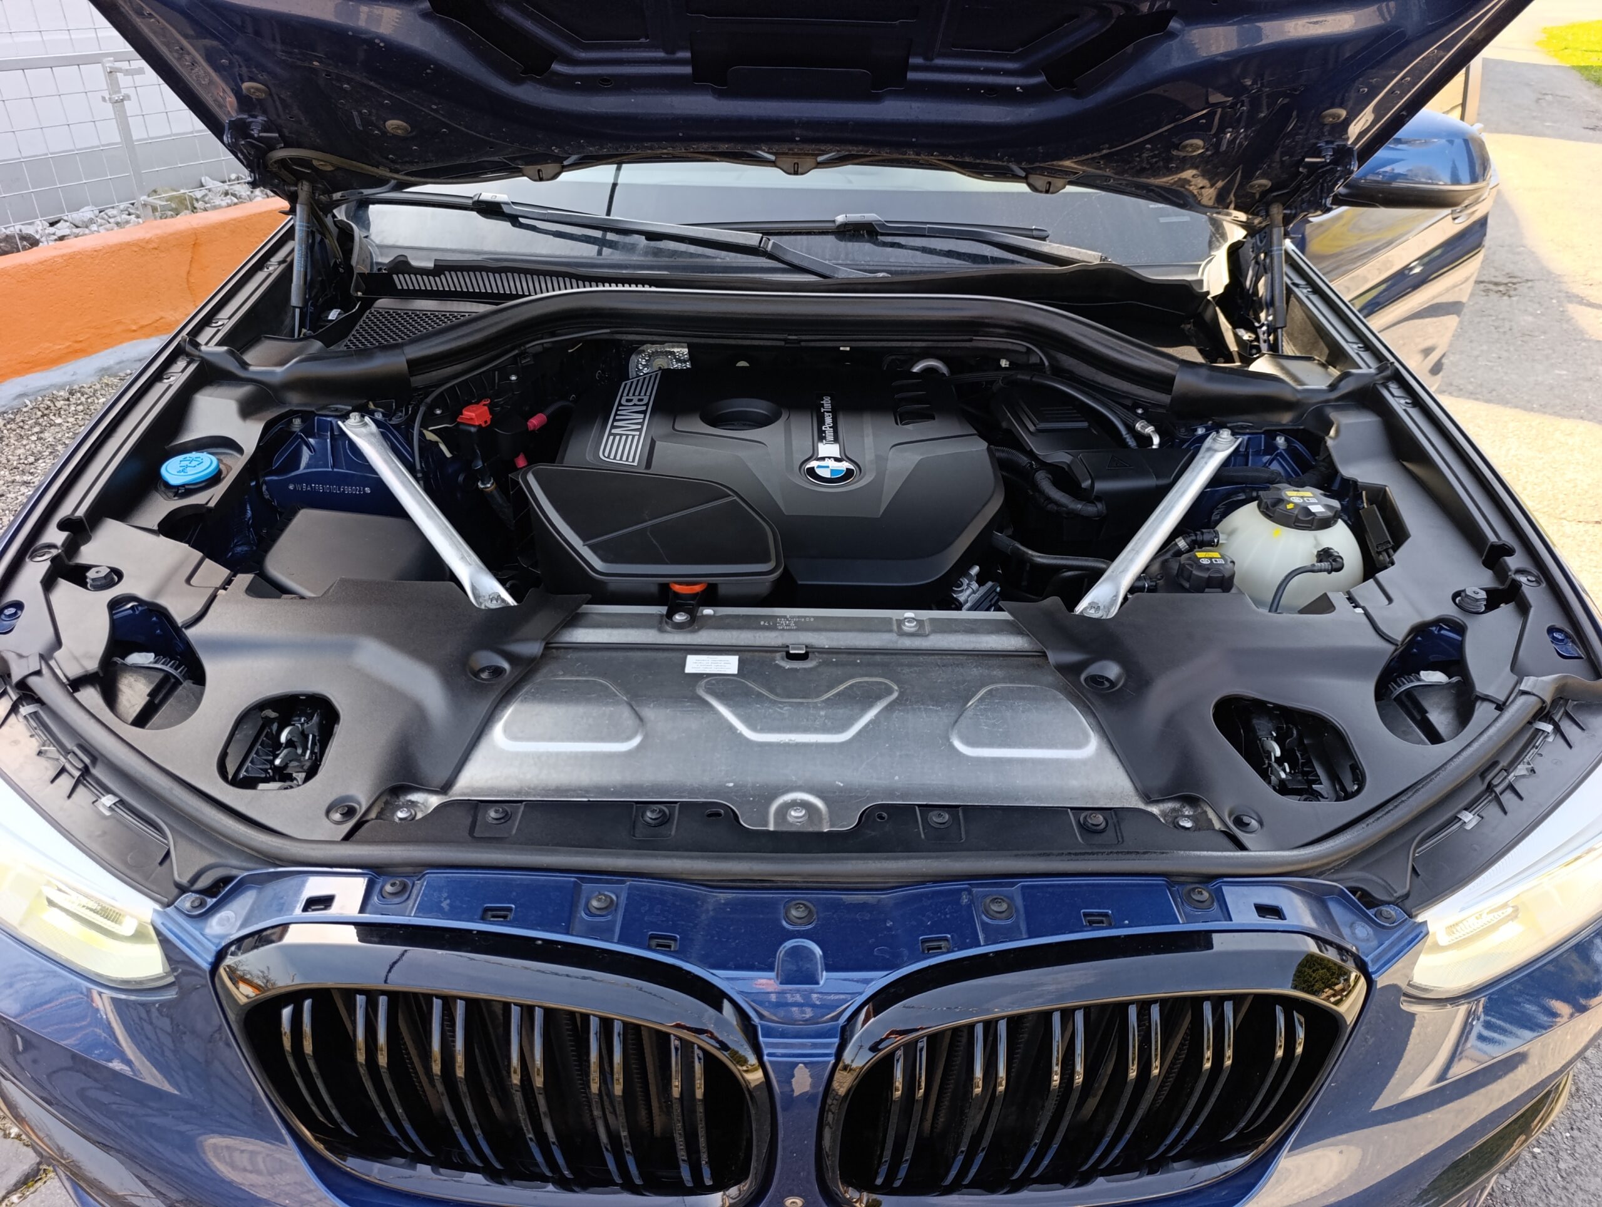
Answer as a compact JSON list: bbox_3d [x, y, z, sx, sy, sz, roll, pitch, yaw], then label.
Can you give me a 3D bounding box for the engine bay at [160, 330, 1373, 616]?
[{"bbox_3d":[-0.030,-0.115,1.290,1.330,0.320,0.570,1,33,-2],"label":"engine bay"}]

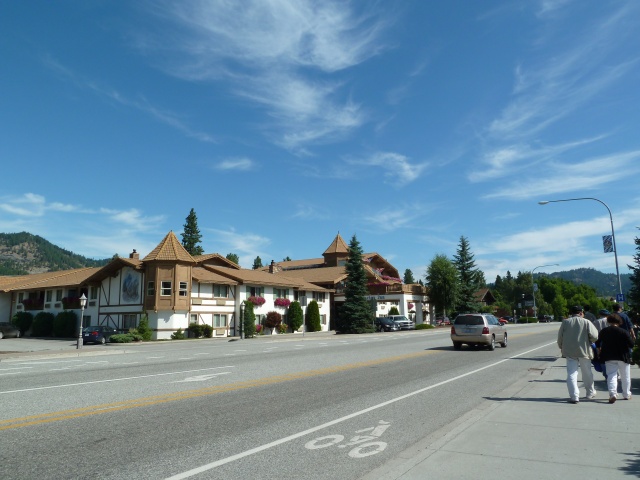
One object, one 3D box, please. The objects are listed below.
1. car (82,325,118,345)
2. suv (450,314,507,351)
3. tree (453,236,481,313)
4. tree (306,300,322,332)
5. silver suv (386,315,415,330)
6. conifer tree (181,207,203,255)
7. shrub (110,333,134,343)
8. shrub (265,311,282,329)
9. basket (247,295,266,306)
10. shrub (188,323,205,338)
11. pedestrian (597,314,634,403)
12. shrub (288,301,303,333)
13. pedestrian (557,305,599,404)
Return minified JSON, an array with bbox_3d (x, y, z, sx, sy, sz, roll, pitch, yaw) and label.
[{"bbox_3d":[-17.775,7.852,38.000,1.800,1.450,4.700,-1,-10,5],"label":"car"},{"bbox_3d":[8.360,4.760,24.060,1.830,1.720,4.690,-7,-11,31],"label":"suv"},{"bbox_3d":[25.725,7.274,82.000,5.600,15.600,5.600,-7,-11,32],"label":"tree"},{"bbox_3d":[-0.856,8.615,52.097,1.800,3.560,1.800,0,-10,0],"label":"tree"},{"bbox_3d":[9.940,10.576,59.010,1.980,1.850,5.500,2,-10,-21],"label":"silver suv"},{"bbox_3d":[-21.685,5.147,78.000,6.000,20.500,6.000,-7,-12,31],"label":"conifer tree"},{"bbox_3d":[-13.840,6.871,32.353,1.750,0.640,1.500,-7,-11,33],"label":"shrub"},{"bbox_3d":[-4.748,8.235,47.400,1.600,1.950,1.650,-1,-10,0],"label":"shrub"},{"bbox_3d":[-6.280,6.061,46.000,0.850,0.950,2.200,-7,-12,31],"label":"basket"},{"bbox_3d":[-11.258,8.299,42.200,1.300,1.400,1.400,-1,-10,0],"label":"shrub"},{"bbox_3d":[5.383,2.146,8.420,0.580,1.580,0.450,-7,-12,31],"label":"pedestrian"},{"bbox_3d":[-2.539,8.059,48.500,1.600,3.350,1.600,-1,-9,0],"label":"shrub"},{"bbox_3d":[4.971,2.178,8.947,0.720,1.760,0.480,-7,-11,33],"label":"pedestrian"}]

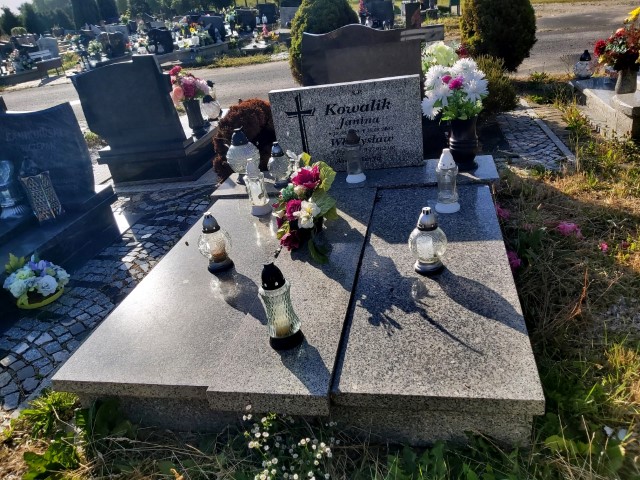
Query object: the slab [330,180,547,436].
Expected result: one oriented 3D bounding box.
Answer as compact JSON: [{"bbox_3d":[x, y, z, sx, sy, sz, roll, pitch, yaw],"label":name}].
[{"bbox_3d":[0.467,0.158,1.984,0.576,0.192,1.456,-2,29,14],"label":"slab"}]

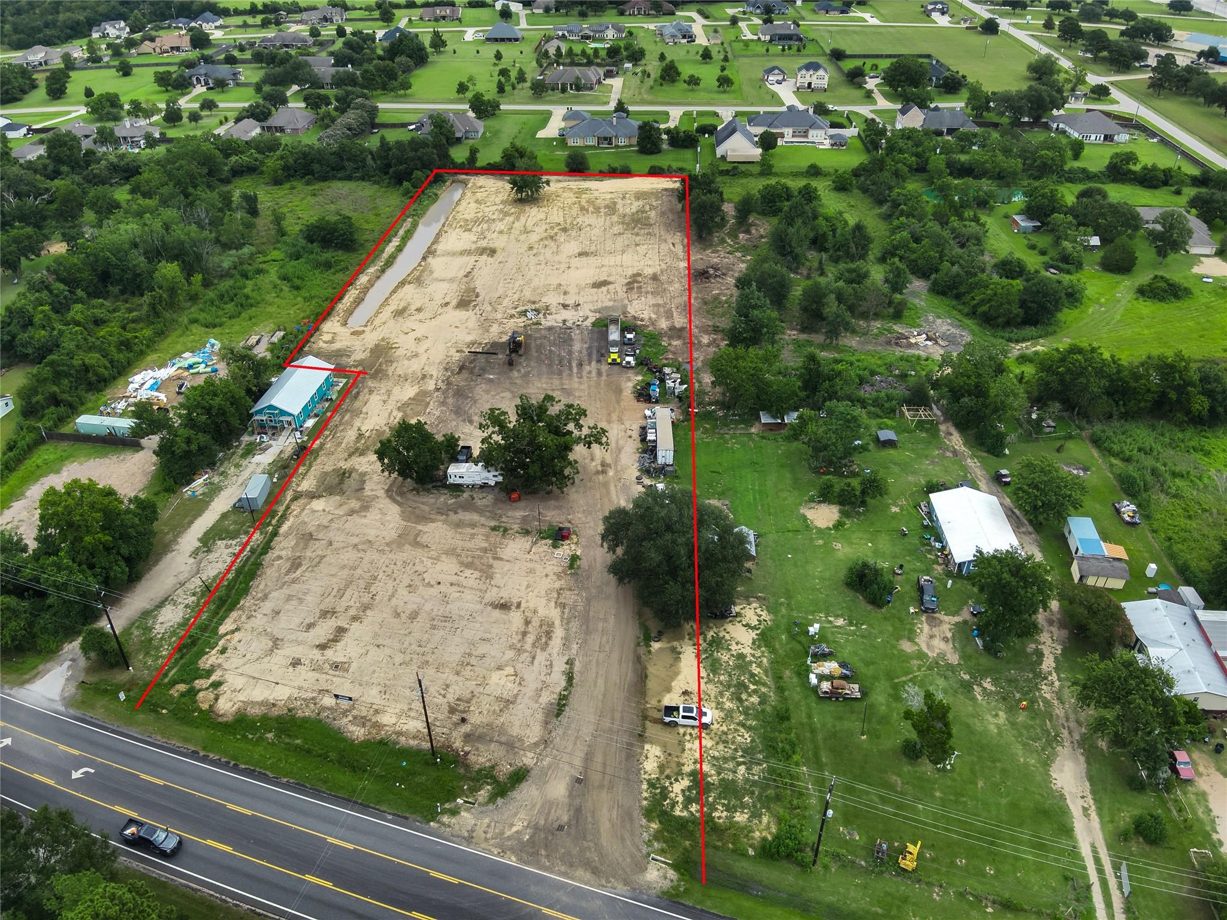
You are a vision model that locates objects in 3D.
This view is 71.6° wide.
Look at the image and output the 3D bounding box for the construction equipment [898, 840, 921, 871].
[{"bbox_3d":[30.350,40.240,86.790,1.700,2.400,2.000,19,39,25],"label":"construction equipment"}]

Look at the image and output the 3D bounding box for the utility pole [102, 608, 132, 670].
[{"bbox_3d":[-61.580,21.540,104.950,0.350,12.200,0.350,0,32,0],"label":"utility pole"}]

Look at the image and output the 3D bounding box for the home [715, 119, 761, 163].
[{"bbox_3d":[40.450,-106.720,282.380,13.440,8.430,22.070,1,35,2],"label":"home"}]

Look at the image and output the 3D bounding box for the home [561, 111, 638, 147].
[{"bbox_3d":[-4.440,-117.010,298.530,25.960,6.560,23.510,0,35,0],"label":"home"}]

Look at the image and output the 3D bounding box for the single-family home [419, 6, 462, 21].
[{"bbox_3d":[-111.060,-288.900,549.400,24.000,7.700,11.500,-1,35,0],"label":"single-family home"}]

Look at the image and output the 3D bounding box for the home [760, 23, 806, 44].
[{"bbox_3d":[92.050,-234.770,466.440,22.500,8.300,16.000,0,35,2],"label":"home"}]

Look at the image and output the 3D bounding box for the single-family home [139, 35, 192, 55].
[{"bbox_3d":[-247.690,-230.110,470.170,25.500,8.000,14.000,-6,36,-7],"label":"single-family home"}]

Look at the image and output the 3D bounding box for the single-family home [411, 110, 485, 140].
[{"bbox_3d":[-57.920,-119.100,301.950,23.500,6.460,22.520,0,35,0],"label":"single-family home"}]

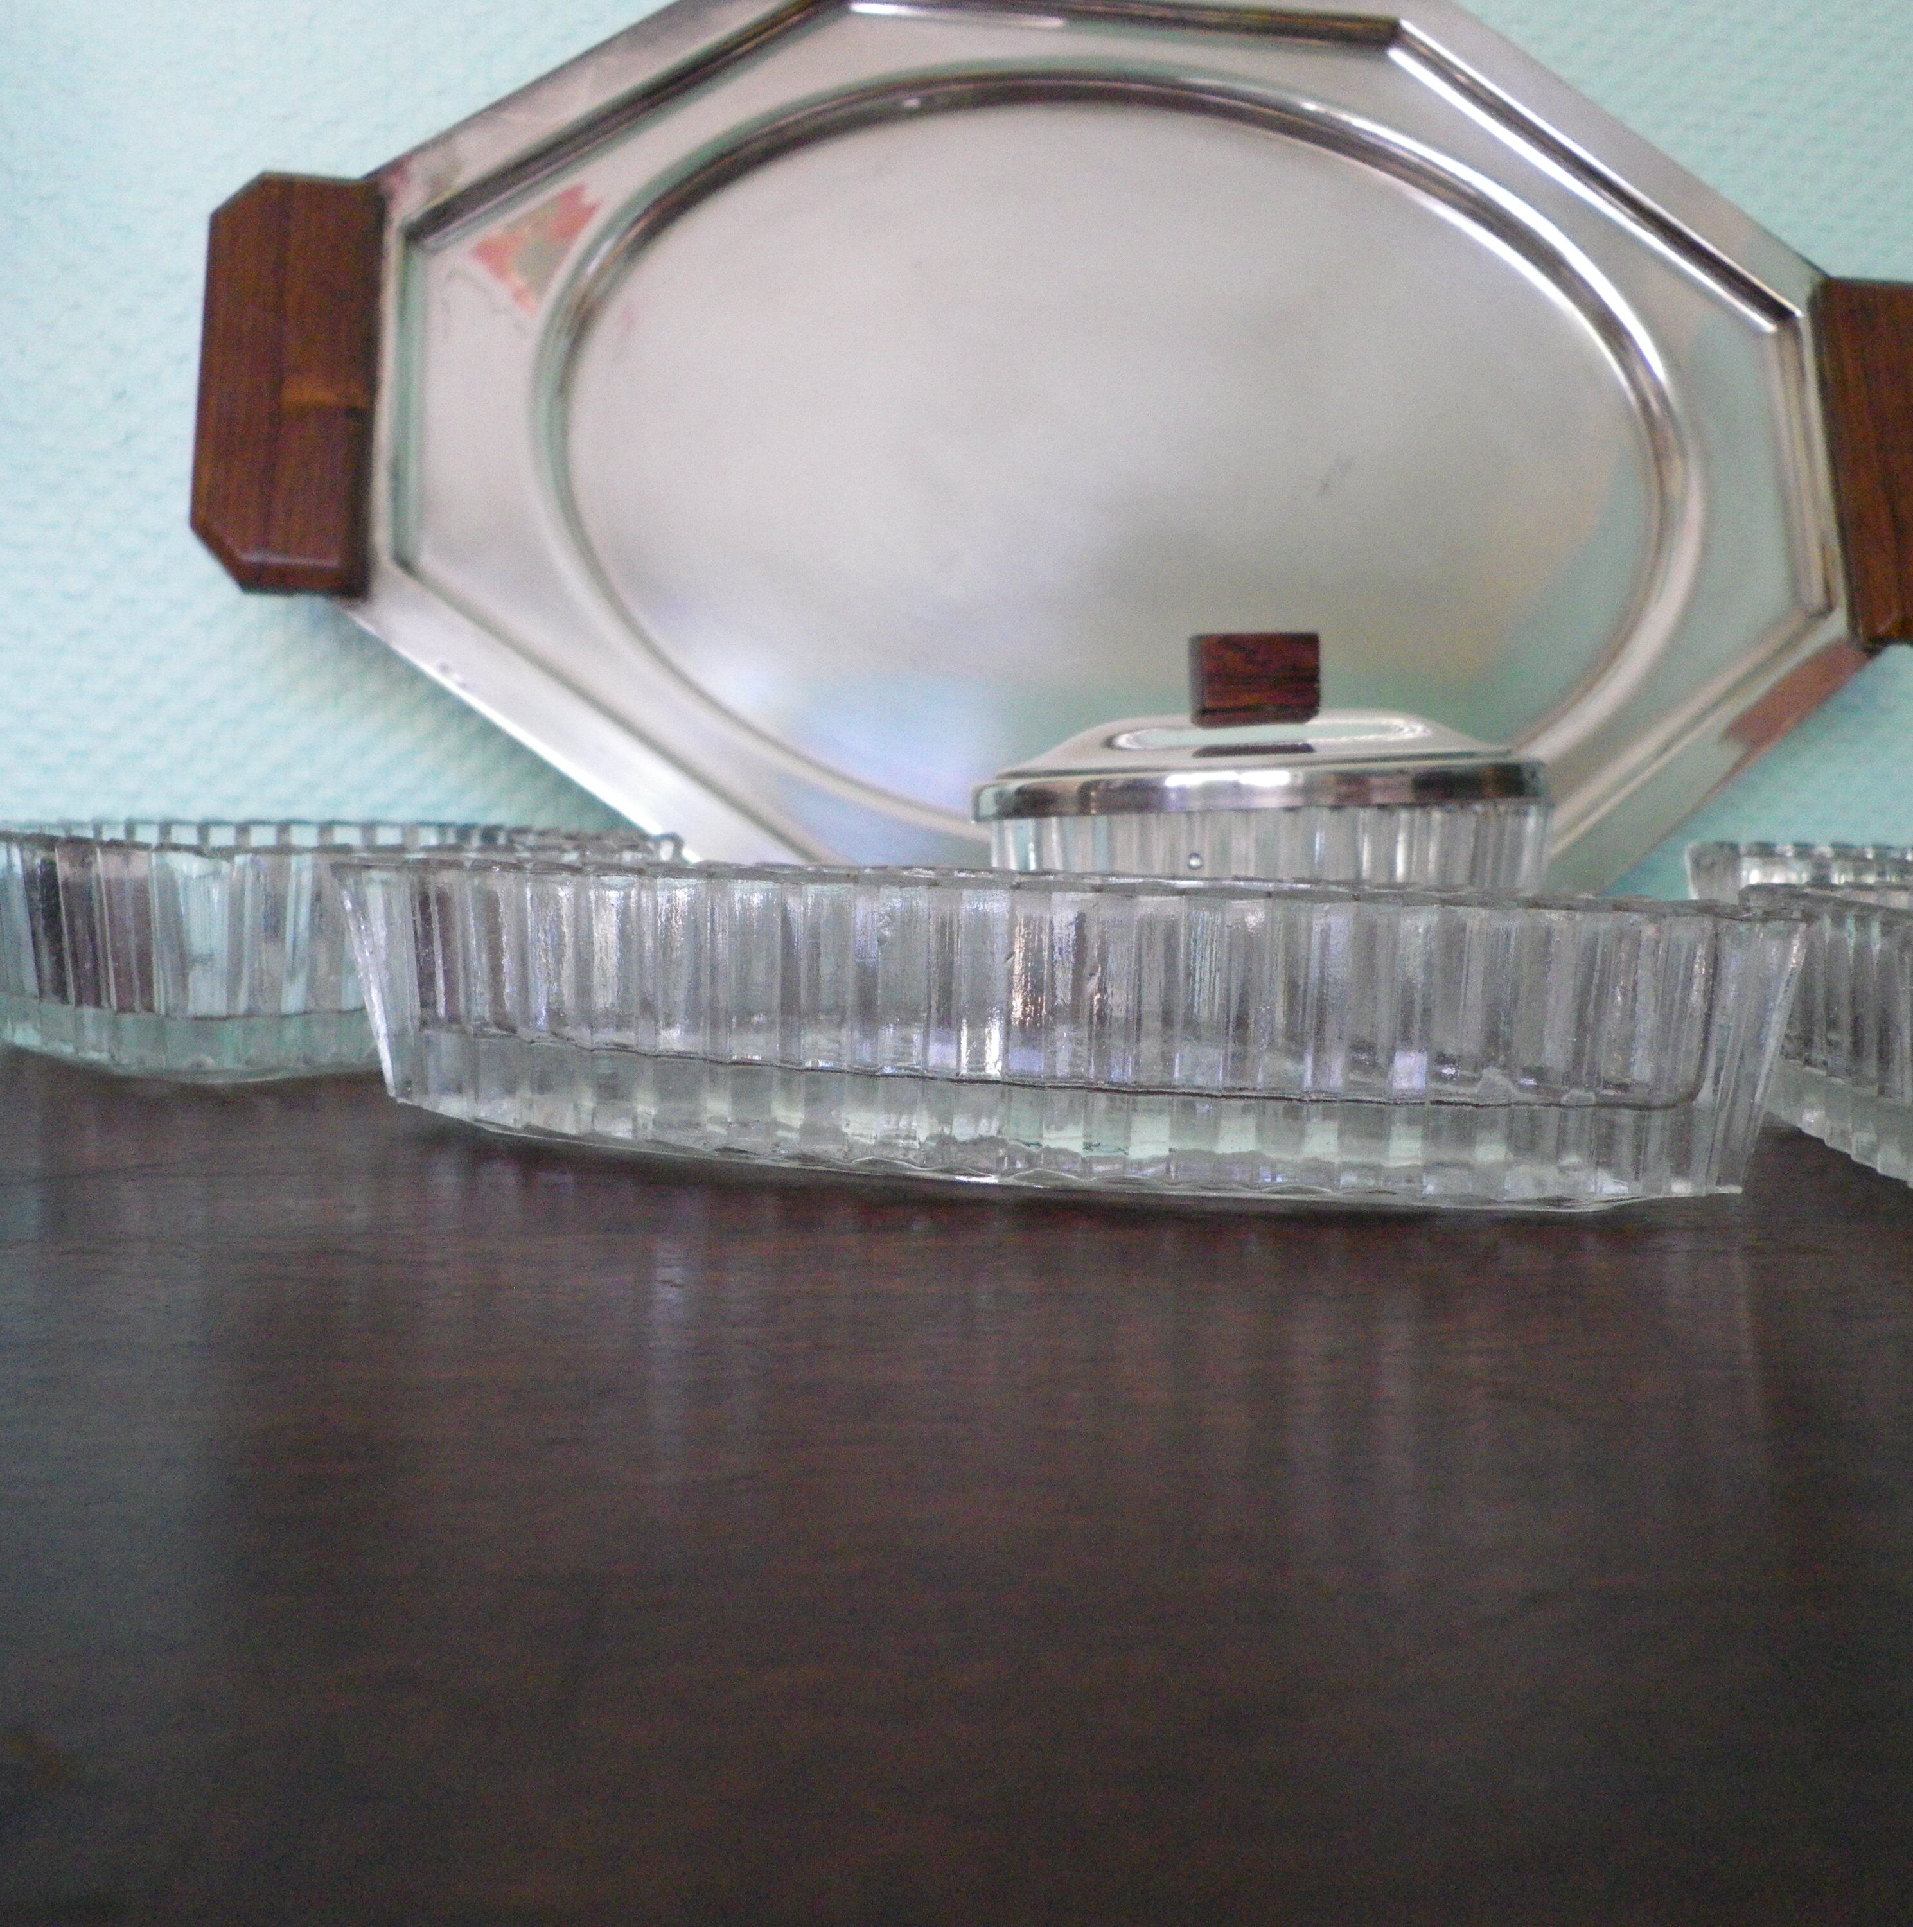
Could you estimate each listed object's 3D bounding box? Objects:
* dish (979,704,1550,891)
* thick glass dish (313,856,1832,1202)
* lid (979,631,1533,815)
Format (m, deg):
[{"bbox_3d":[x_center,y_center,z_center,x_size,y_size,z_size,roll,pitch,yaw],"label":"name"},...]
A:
[{"bbox_3d":[0.058,-0.009,0.413,0.108,0.051,0.085,1,7,-2],"label":"dish"},{"bbox_3d":[0.009,0.009,0.309,0.219,0.040,0.057,3,7,12],"label":"thick glass dish"},{"bbox_3d":[0.059,-0.048,0.408,0.110,0.034,0.086,1,7,-2],"label":"lid"}]

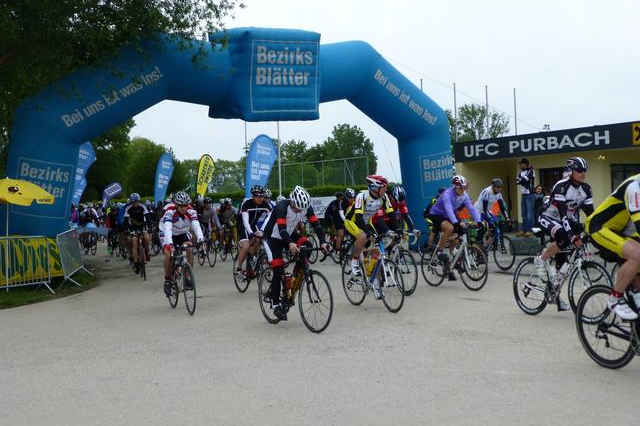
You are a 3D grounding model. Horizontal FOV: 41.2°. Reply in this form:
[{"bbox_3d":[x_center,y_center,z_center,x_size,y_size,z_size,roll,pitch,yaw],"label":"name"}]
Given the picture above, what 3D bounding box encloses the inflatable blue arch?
[{"bbox_3d":[-1.650,-1.600,21.300,11.400,5.600,1.800,-2,1,-29],"label":"inflatable blue arch"}]

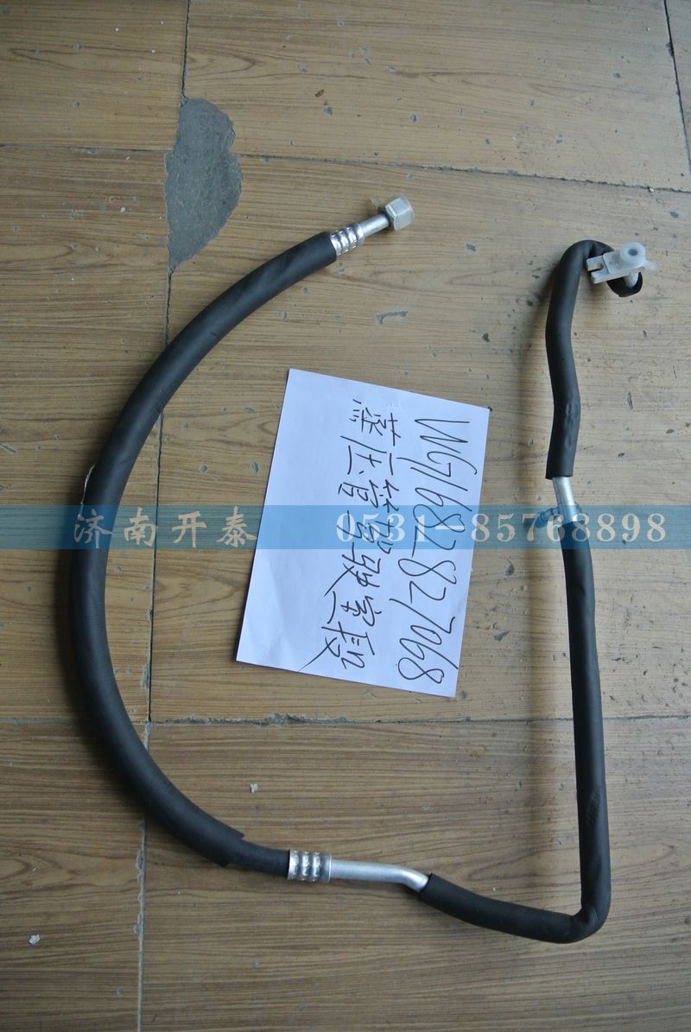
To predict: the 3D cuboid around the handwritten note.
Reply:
[{"bbox_3d":[0.024,0.012,0.818,0.210,0.004,0.297,10,77,-5],"label":"handwritten note"}]

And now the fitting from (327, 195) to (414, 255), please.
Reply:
[{"bbox_3d":[0.027,-0.301,0.871,0.099,0.033,0.033,-31,83,-12],"label":"fitting"}]

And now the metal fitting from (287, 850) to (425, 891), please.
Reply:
[{"bbox_3d":[0.012,0.310,0.726,0.122,0.034,0.026,7,77,-5],"label":"metal fitting"}]

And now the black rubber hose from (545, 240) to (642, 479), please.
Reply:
[{"bbox_3d":[0.248,-0.164,0.856,0.087,0.058,0.285,13,76,-4],"label":"black rubber hose"}]

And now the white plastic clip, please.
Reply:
[{"bbox_3d":[0.279,-0.257,0.850,0.066,0.043,0.028,-20,67,6],"label":"white plastic clip"}]

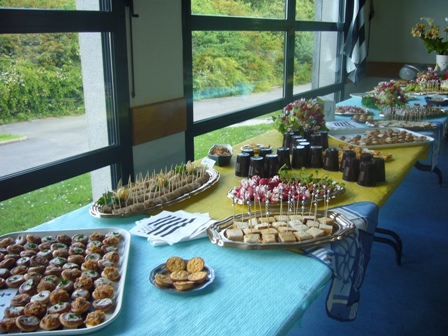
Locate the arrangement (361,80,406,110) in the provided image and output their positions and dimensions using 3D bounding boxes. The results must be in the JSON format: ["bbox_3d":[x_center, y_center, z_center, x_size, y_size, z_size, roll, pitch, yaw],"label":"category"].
[{"bbox_3d":[1.257,-0.571,3.532,0.350,0.225,0.300,6,18,19],"label":"arrangement"}]

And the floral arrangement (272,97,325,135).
[{"bbox_3d":[0.392,-0.261,2.344,0.260,0.205,0.240,2,17,9],"label":"floral arrangement"}]

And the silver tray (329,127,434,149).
[{"bbox_3d":[0.878,-0.172,2.528,0.480,0.037,0.325,-6,18,-17],"label":"silver tray"}]

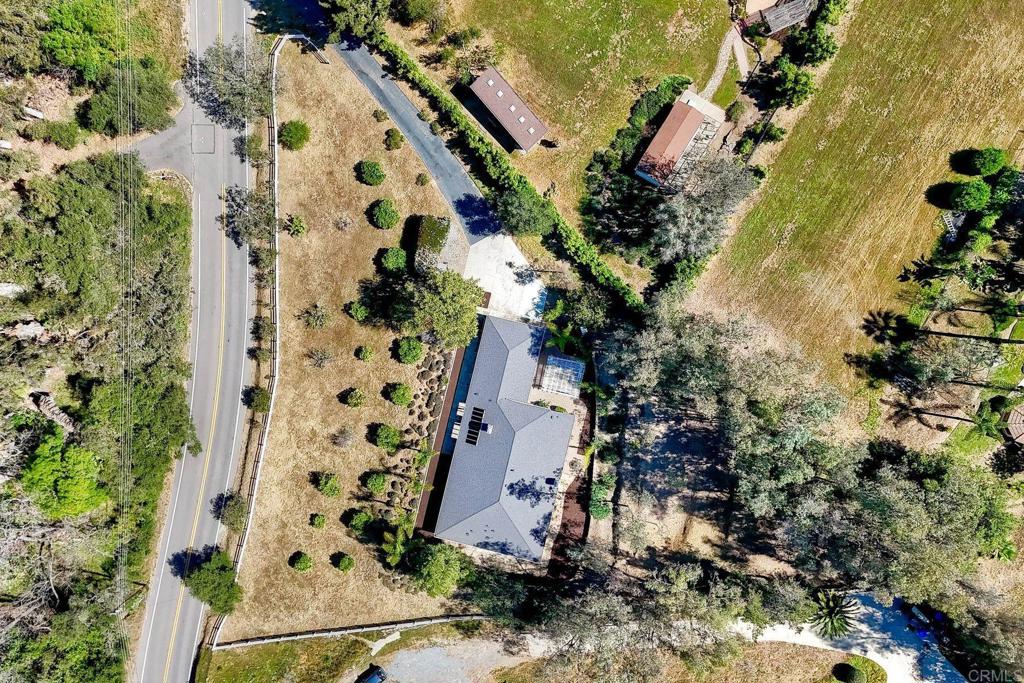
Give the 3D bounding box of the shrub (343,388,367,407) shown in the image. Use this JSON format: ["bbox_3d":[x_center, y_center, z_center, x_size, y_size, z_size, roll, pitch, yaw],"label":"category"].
[{"bbox_3d":[-21.860,8.010,103.950,2.400,2.100,2.400,0,90,0],"label":"shrub"}]

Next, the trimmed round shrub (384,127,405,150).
[{"bbox_3d":[-16.177,-27.998,102.259,2.350,1.600,2.830,0,91,0],"label":"trimmed round shrub"}]

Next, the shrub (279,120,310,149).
[{"bbox_3d":[-29.900,-28.580,102.850,3.900,2.300,3.900,0,90,0],"label":"shrub"}]

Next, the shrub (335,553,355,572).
[{"bbox_3d":[-23.440,31.530,105.050,2.100,1.900,2.100,0,90,0],"label":"shrub"}]

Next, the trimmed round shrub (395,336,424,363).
[{"bbox_3d":[-14.168,1.256,103.235,3.350,2.600,3.570,0,91,0],"label":"trimmed round shrub"}]

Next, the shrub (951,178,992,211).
[{"bbox_3d":[63.320,-20.160,101.800,4.400,4.400,4.400,0,90,0],"label":"shrub"}]

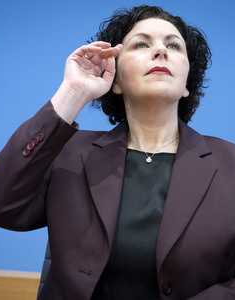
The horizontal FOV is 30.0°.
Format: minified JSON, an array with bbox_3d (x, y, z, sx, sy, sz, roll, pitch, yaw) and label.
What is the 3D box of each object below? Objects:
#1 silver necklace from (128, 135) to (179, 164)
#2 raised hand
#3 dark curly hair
[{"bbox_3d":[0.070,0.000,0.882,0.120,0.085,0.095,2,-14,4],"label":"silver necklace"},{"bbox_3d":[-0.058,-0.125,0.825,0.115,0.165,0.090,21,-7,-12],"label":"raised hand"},{"bbox_3d":[0.069,-0.178,0.915,0.240,0.245,0.220,5,-19,-3],"label":"dark curly hair"}]

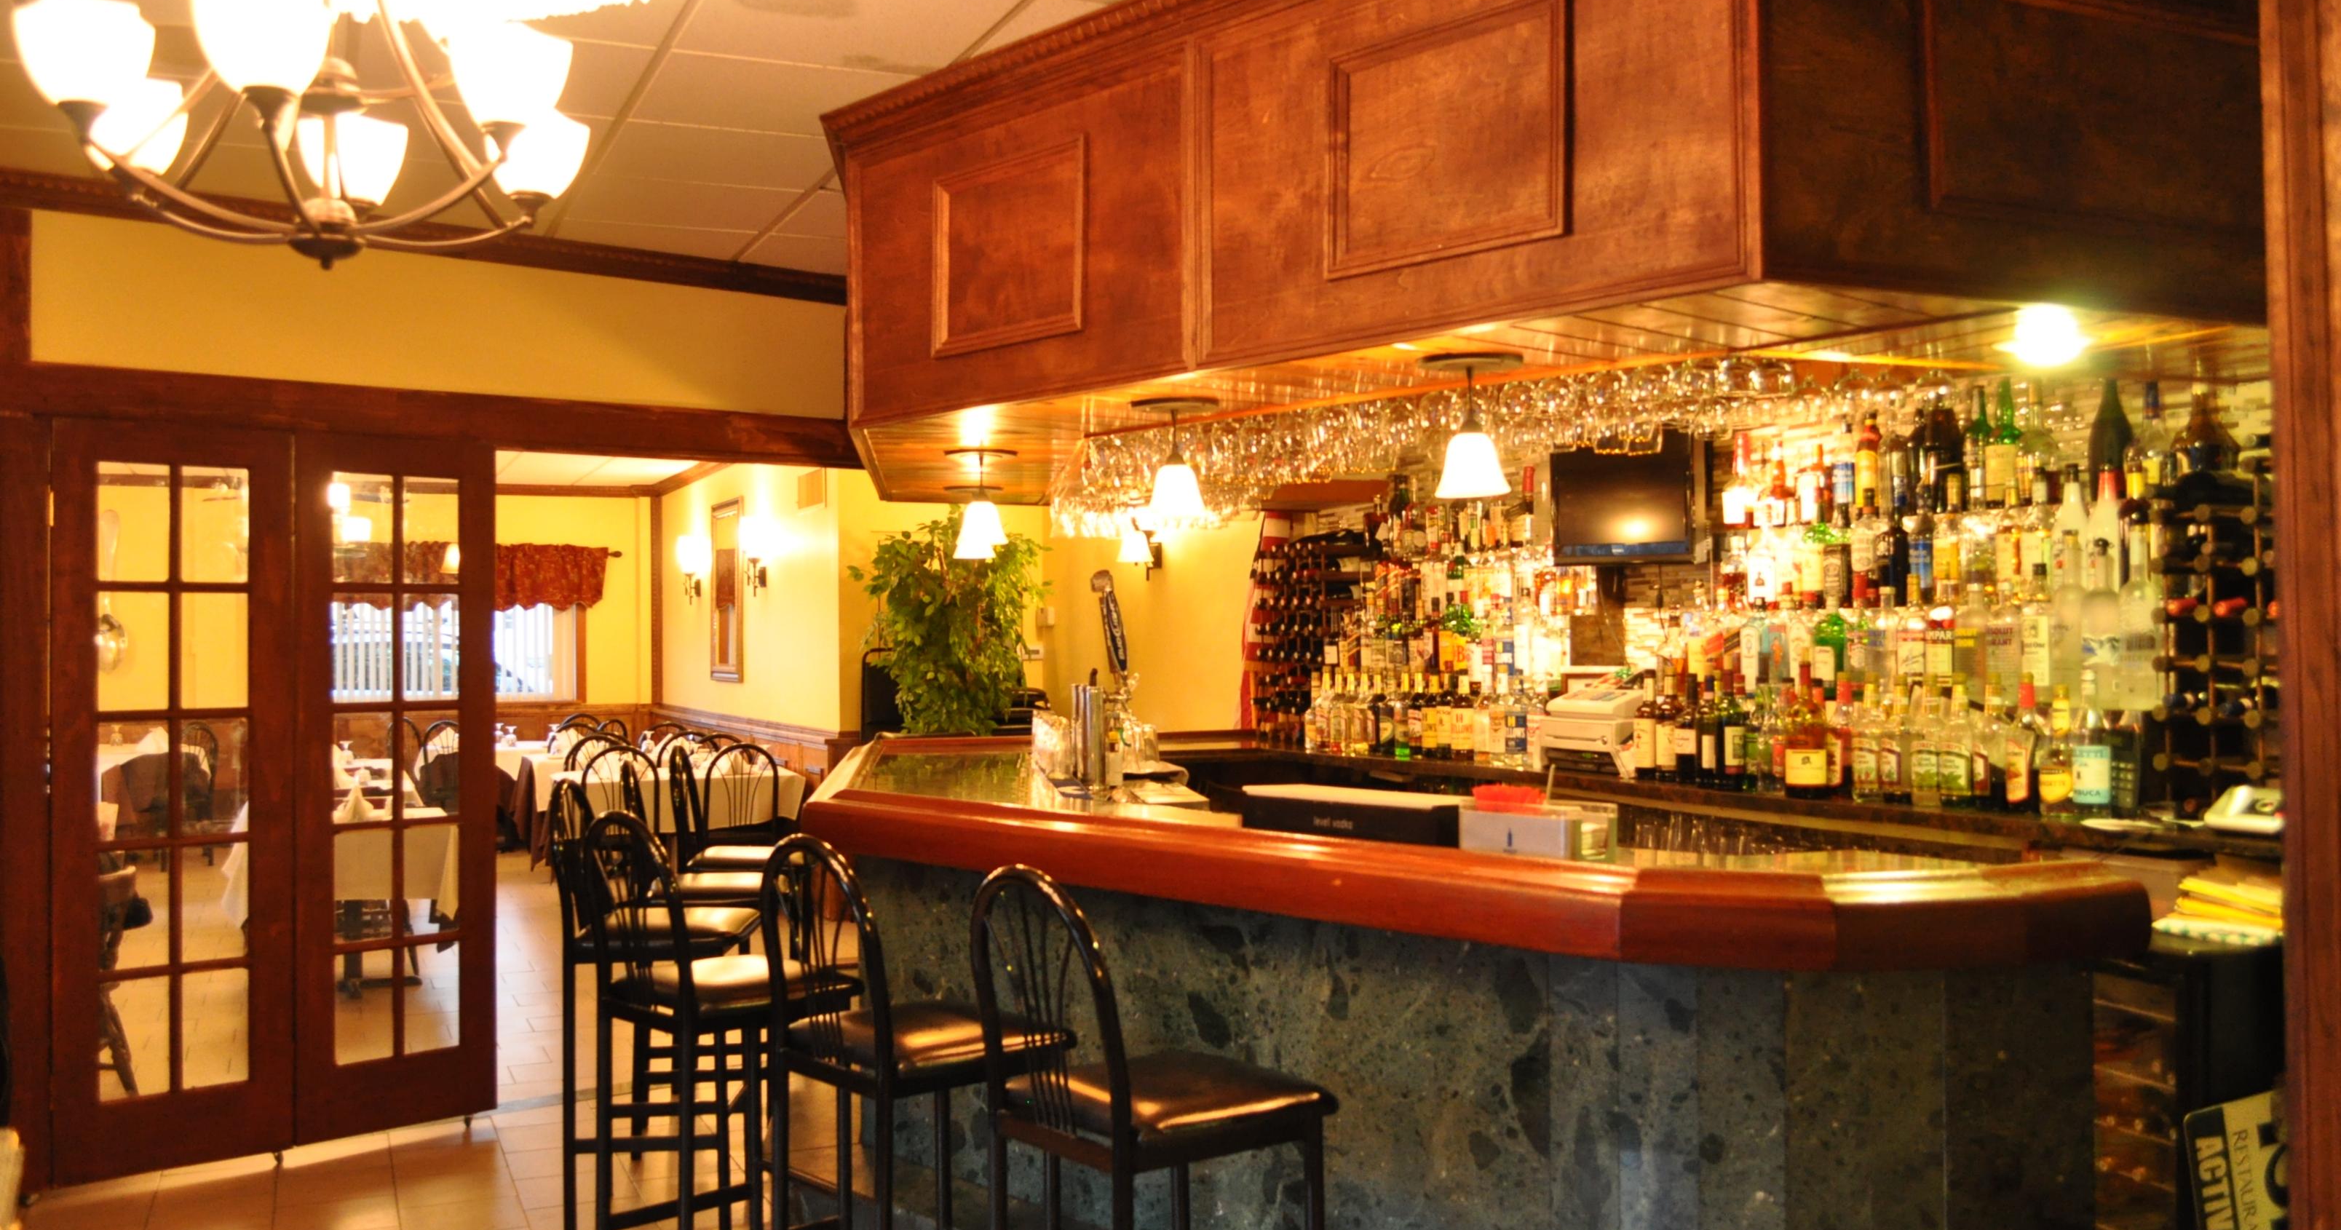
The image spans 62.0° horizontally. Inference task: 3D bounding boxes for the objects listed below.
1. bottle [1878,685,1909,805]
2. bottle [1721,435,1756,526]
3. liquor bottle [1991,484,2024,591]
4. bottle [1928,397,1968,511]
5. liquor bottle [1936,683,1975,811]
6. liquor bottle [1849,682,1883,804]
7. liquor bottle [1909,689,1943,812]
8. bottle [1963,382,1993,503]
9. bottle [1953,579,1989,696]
[{"bbox_3d":[1.688,0.288,4.551,0.075,0.299,0.085,0,-1,-41],"label":"bottle"},{"bbox_3d":[1.625,-0.386,5.571,0.090,0.268,0.085,-1,-1,24],"label":"bottle"},{"bbox_3d":[1.998,-0.169,4.651,0.078,0.286,0.078,0,-1,-41],"label":"liquor bottle"},{"bbox_3d":[1.951,-0.405,4.902,0.090,0.294,0.095,0,-1,-41],"label":"bottle"},{"bbox_3d":[1.803,0.295,4.481,0.080,0.291,0.075,-1,-1,26],"label":"liquor bottle"},{"bbox_3d":[1.695,0.302,4.720,0.086,0.313,0.086,0,-1,-38],"label":"liquor bottle"},{"bbox_3d":[1.755,0.298,4.522,0.078,0.302,0.078,0,-1,-40],"label":"liquor bottle"},{"bbox_3d":[2.000,-0.418,4.826,0.076,0.302,0.076,0,-1,-45],"label":"bottle"},{"bbox_3d":[1.880,0.061,4.571,0.080,0.277,0.080,0,-1,-41],"label":"bottle"}]

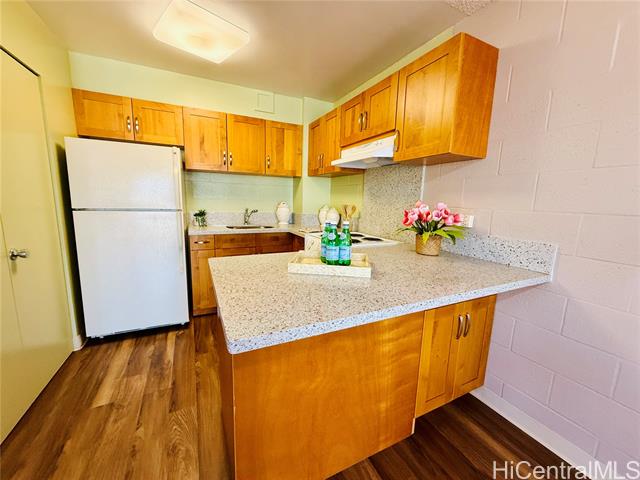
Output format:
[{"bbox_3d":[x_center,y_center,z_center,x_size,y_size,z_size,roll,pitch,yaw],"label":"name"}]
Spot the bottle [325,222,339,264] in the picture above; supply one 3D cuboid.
[{"bbox_3d":[0.074,0.017,1.344,0.065,0.232,0.065,2,9,3],"label":"bottle"}]

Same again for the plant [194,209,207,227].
[{"bbox_3d":[-1.347,-0.246,2.935,0.130,0.205,0.130,-3,10,-26],"label":"plant"}]

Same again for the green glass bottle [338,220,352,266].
[{"bbox_3d":[0.138,0.019,1.342,0.065,0.232,0.065,2,9,6],"label":"green glass bottle"}]

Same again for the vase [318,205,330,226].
[{"bbox_3d":[0.064,-0.263,3.000,0.150,0.250,0.150,-3,10,-26],"label":"vase"}]

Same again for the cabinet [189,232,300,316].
[{"bbox_3d":[-0.924,0.337,3.098,1.095,0.880,0.580,-3,10,-26],"label":"cabinet"}]

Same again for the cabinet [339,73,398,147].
[{"bbox_3d":[0.512,-1.014,2.185,0.324,0.396,0.749,-3,10,-26],"label":"cabinet"}]

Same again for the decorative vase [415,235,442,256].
[{"bbox_3d":[0.752,0.024,1.776,0.160,0.140,0.160,-3,10,-26],"label":"decorative vase"}]

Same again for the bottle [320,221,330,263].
[{"bbox_3d":[0.043,0.008,1.397,0.065,0.232,0.065,2,9,2],"label":"bottle"}]

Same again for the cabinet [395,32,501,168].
[{"bbox_3d":[0.778,-0.825,1.667,0.324,0.602,0.457,-3,10,-26],"label":"cabinet"}]

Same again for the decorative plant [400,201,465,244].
[{"bbox_3d":[0.747,-0.117,1.716,0.410,0.320,0.360,5,10,23],"label":"decorative plant"}]

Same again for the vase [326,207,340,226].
[{"bbox_3d":[0.155,-0.244,2.982,0.155,0.240,0.155,-3,10,-26],"label":"vase"}]

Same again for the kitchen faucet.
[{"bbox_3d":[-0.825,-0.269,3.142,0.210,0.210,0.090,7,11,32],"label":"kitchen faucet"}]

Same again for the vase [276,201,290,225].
[{"bbox_3d":[-0.471,-0.343,3.348,0.185,0.310,0.185,-3,10,-26],"label":"vase"}]

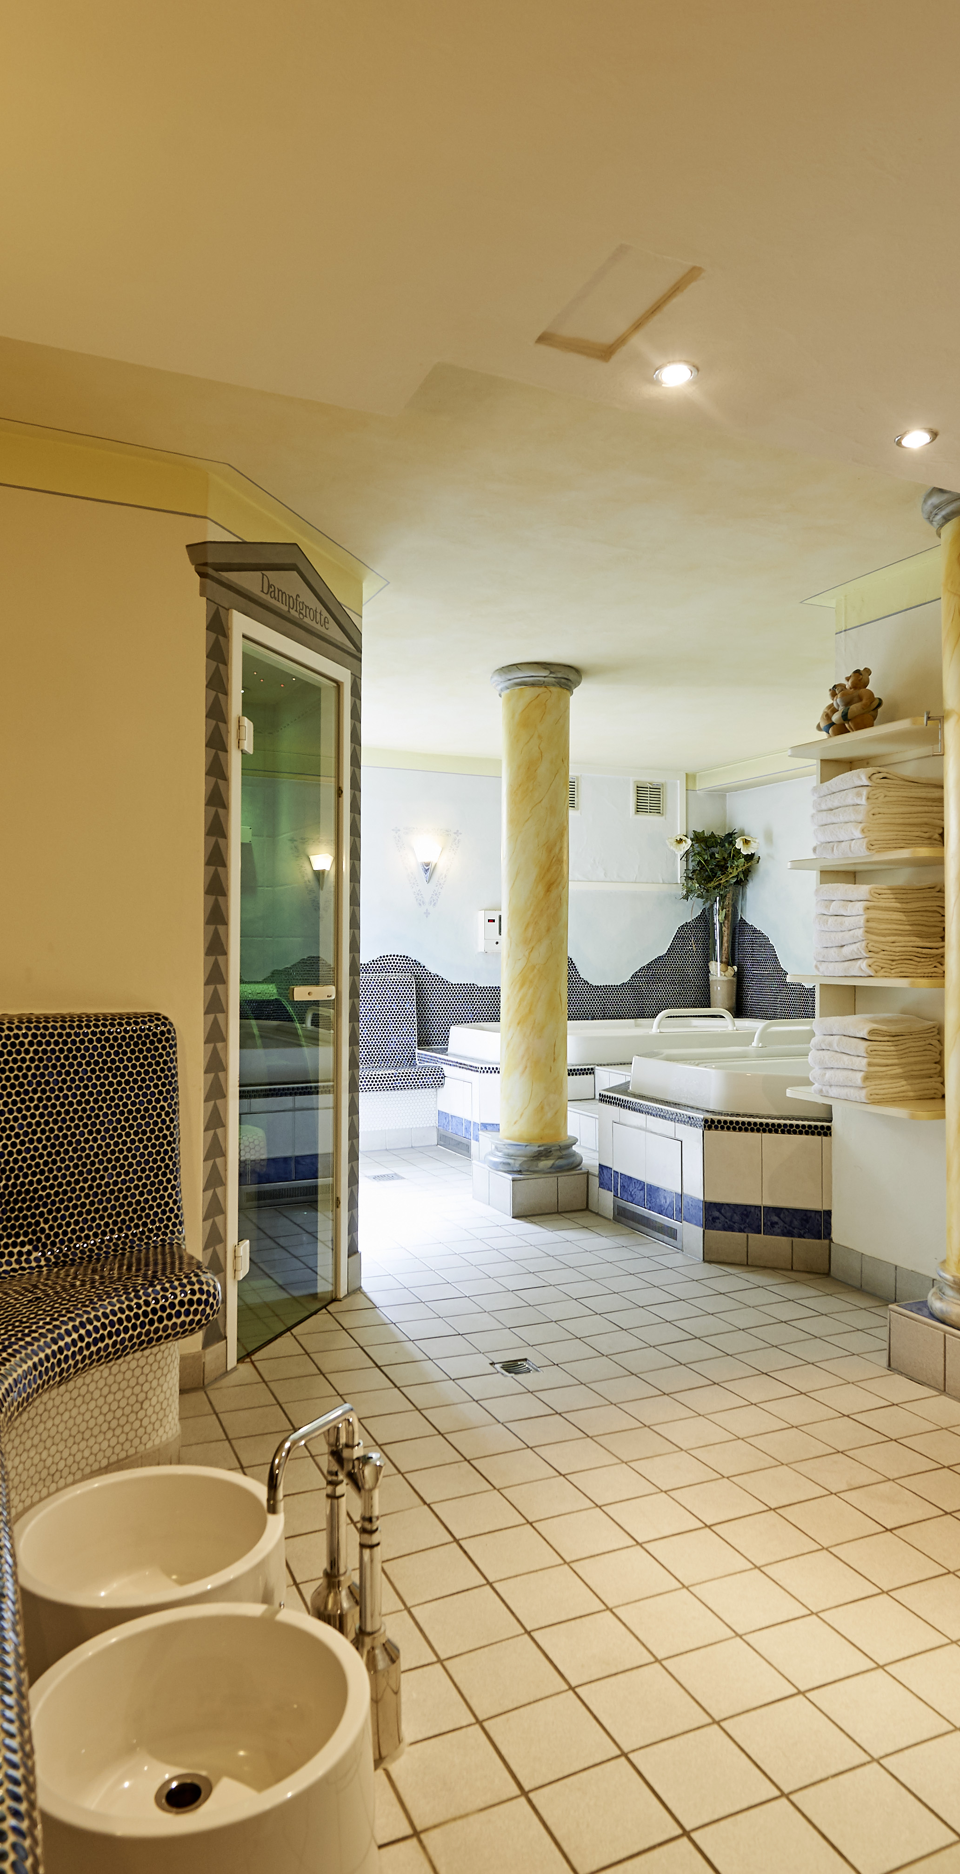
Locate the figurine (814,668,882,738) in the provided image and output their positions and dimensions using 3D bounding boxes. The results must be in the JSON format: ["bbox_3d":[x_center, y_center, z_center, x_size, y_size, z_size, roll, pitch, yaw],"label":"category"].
[{"bbox_3d":[1.167,-0.728,3.458,0.185,0.225,0.145,0,-1,-24],"label":"figurine"}]

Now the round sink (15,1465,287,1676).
[{"bbox_3d":[-0.478,0.994,1.590,0.375,0.260,0.375,0,-1,-24],"label":"round sink"}]

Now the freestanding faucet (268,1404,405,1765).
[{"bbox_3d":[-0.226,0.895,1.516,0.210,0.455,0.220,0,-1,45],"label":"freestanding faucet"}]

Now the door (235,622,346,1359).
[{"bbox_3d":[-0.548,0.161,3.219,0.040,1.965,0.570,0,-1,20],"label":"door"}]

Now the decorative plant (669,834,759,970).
[{"bbox_3d":[1.575,-0.244,7.323,0.590,0.910,0.500,0,-1,18],"label":"decorative plant"}]

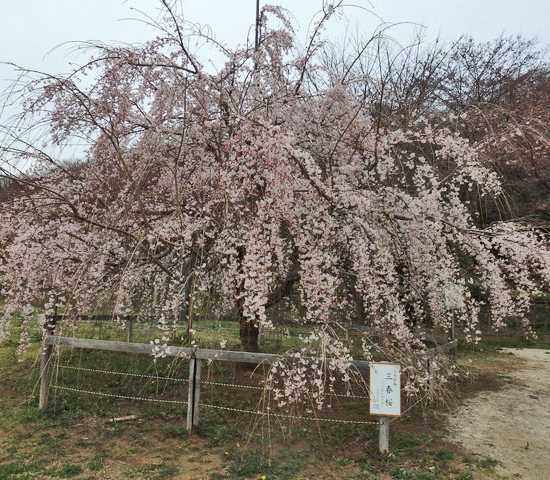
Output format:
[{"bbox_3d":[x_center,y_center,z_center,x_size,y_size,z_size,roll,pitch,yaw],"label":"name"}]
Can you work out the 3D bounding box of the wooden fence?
[{"bbox_3d":[0.000,1.700,6.200,4.800,0.900,3.400,-1,-6,18],"label":"wooden fence"}]

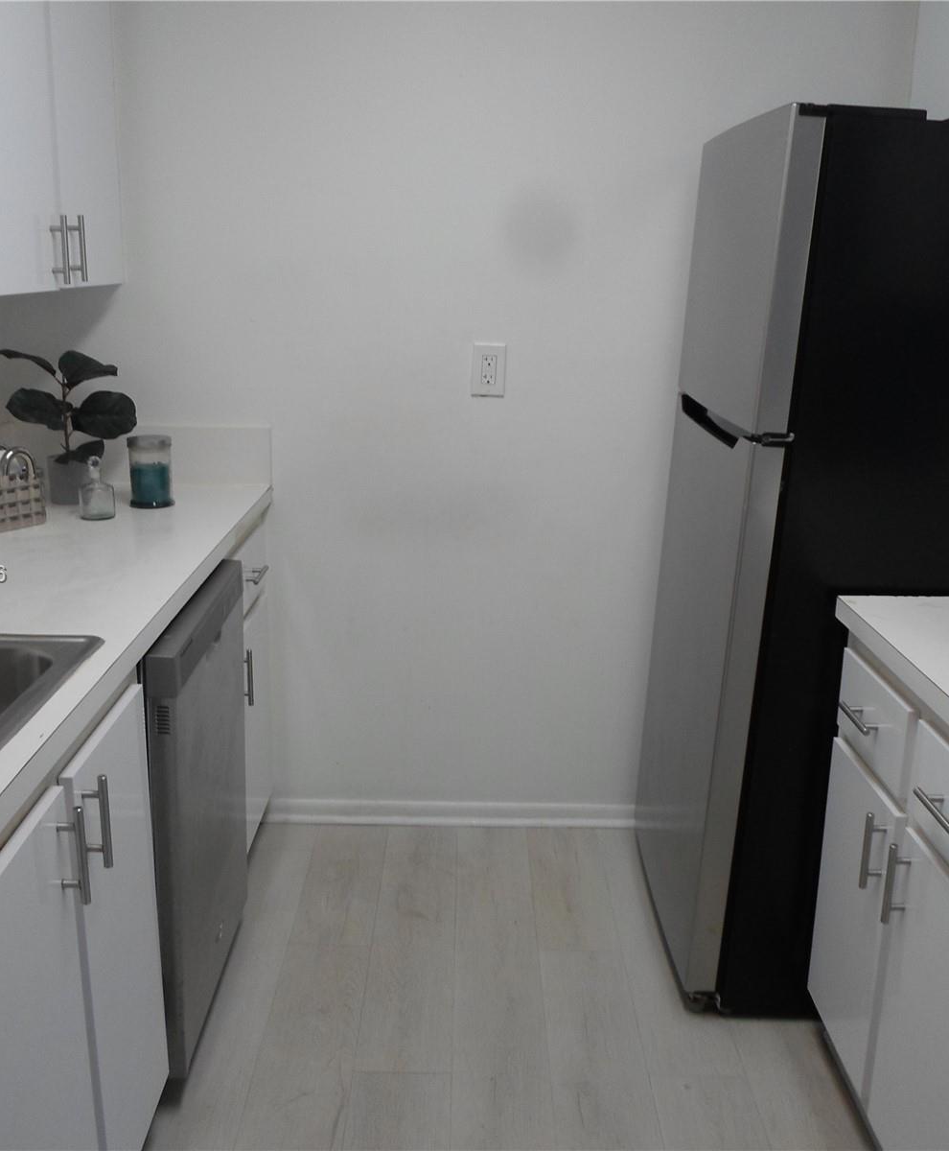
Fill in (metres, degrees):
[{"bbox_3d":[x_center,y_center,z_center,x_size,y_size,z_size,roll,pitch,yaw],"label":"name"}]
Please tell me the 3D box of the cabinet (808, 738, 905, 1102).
[{"bbox_3d":[0.893,0.561,1.847,0.549,0.498,0.290,1,16,-1],"label":"cabinet"}]

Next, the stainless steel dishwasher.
[{"bbox_3d":[-0.788,0.431,2.107,0.610,0.819,0.575,1,16,-1],"label":"stainless steel dishwasher"}]

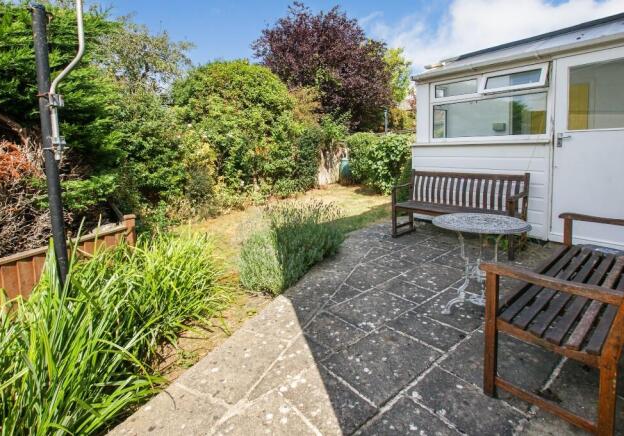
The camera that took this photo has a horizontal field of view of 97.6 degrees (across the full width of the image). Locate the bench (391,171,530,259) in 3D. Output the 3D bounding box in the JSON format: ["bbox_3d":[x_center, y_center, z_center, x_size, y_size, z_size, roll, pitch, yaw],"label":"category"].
[{"bbox_3d":[1.800,-0.142,3.470,0.640,0.880,1.380,-9,13,-43],"label":"bench"}]

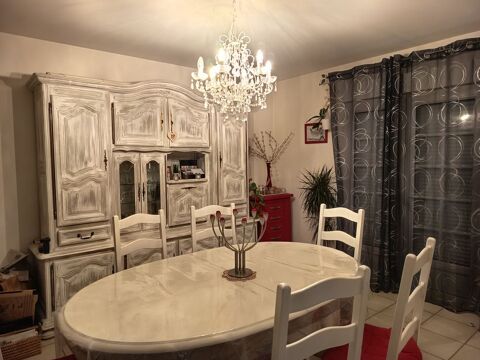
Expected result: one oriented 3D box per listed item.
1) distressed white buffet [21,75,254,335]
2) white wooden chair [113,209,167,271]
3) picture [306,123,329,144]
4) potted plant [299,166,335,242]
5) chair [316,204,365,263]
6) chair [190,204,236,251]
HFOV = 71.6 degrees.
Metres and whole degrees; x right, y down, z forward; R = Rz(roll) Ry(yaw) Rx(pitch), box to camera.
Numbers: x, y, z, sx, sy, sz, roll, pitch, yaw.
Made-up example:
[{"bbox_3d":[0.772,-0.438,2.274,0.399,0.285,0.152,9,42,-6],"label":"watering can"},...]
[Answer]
[{"bbox_3d":[-0.814,0.128,3.507,2.351,2.145,0.456,-4,5,-39],"label":"distressed white buffet"},{"bbox_3d":[-0.642,0.765,2.527,0.450,1.000,0.490,-4,5,-43],"label":"white wooden chair"},{"bbox_3d":[0.954,-0.597,4.230,0.025,0.257,0.362,-4,5,-39],"label":"picture"},{"bbox_3d":[0.942,0.492,3.970,0.440,1.320,0.440,-4,5,-39],"label":"potted plant"},{"bbox_3d":[0.684,0.737,2.744,0.490,1.000,0.450,-3,5,-36],"label":"chair"},{"bbox_3d":[-0.143,0.736,2.882,0.450,1.000,0.490,-2,4,-26],"label":"chair"}]

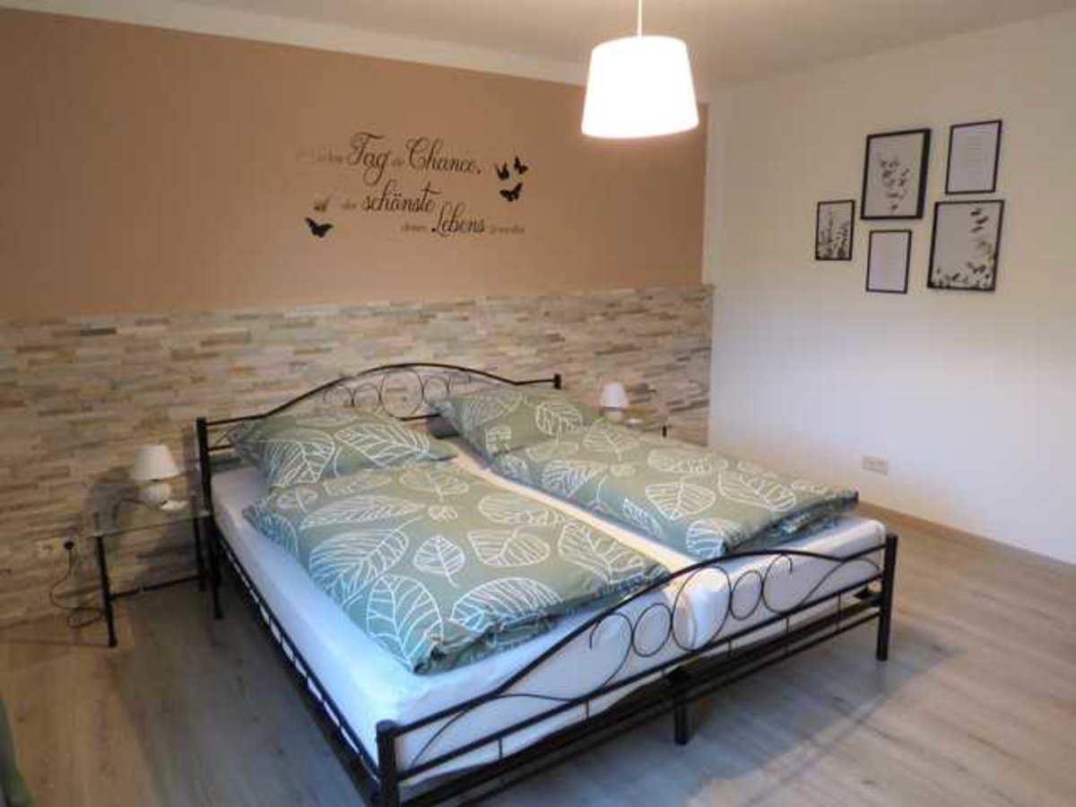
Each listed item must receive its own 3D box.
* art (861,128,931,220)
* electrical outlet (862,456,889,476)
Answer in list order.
[{"bbox_3d":[1.823,-1.155,3.639,0.030,0.416,0.312,-9,14,-35],"label":"art"},{"bbox_3d":[1.859,0.339,3.935,0.012,0.082,0.151,-9,14,-35],"label":"electrical outlet"}]

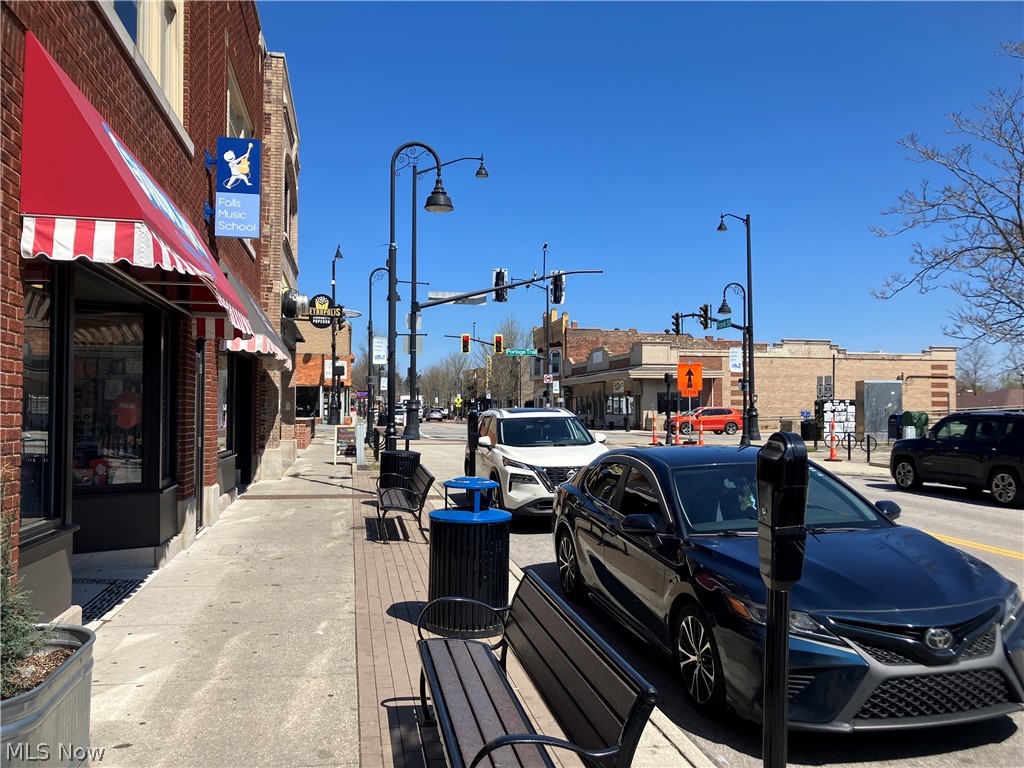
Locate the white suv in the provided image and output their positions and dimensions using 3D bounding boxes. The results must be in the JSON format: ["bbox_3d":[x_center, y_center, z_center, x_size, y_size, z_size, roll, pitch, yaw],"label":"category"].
[{"bbox_3d":[0.430,1.193,13.565,1.890,1.690,4.650,0,-1,-11],"label":"white suv"}]

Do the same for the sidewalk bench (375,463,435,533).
[{"bbox_3d":[-1.375,1.457,10.450,0.640,0.790,1.800,1,-2,-11],"label":"sidewalk bench"}]

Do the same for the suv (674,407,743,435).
[{"bbox_3d":[11.250,2.139,48.515,4.680,1.680,1.860,0,-1,-12],"label":"suv"}]

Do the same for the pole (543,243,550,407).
[{"bbox_3d":[2.563,-3.145,61.220,0.600,13.000,0.600,0,-2,-11],"label":"pole"}]

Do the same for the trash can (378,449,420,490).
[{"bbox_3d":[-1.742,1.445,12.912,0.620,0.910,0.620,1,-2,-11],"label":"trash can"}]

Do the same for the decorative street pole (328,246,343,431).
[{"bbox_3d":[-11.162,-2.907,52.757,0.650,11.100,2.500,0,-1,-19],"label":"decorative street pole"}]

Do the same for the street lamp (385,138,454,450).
[{"bbox_3d":[-1.622,-1.103,14.262,1.220,6.080,0.500,1,-2,-11],"label":"street lamp"}]

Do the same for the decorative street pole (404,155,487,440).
[{"bbox_3d":[-2.492,-3.271,31.685,3.120,10.800,0.600,1,-2,-11],"label":"decorative street pole"}]

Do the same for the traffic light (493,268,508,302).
[{"bbox_3d":[-0.433,-3.798,32.000,0.570,1.300,0.400,0,-1,0],"label":"traffic light"}]

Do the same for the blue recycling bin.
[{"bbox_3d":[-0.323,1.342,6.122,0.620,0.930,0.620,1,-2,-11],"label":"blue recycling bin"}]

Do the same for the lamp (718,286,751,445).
[{"bbox_3d":[8.228,-0.697,30.596,1.220,6.080,0.500,1,-2,-11],"label":"lamp"}]

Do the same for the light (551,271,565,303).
[{"bbox_3d":[1.799,-3.763,32.400,0.570,1.300,0.400,0,-1,3],"label":"light"}]

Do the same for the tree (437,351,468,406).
[{"bbox_3d":[-8.764,-0.368,122.000,4.800,9.200,4.800,0,-1,0],"label":"tree"}]

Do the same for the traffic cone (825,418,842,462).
[{"bbox_3d":[8.897,1.546,22.910,0.430,1.170,0.430,0,-1,-11],"label":"traffic cone"}]

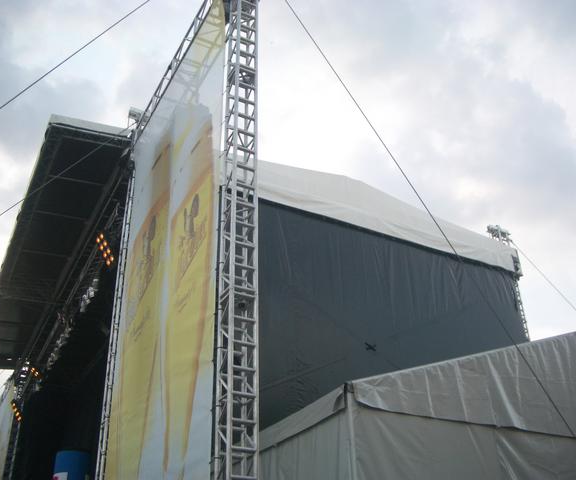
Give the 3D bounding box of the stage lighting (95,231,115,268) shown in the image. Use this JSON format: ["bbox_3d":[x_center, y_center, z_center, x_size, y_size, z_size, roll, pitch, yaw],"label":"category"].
[{"bbox_3d":[-3.778,0.184,13.513,0.190,0.720,0.380,-18,-13,-44],"label":"stage lighting"}]

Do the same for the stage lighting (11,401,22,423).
[{"bbox_3d":[-9.460,5.999,22.675,0.190,0.720,0.380,-18,-16,-38],"label":"stage lighting"}]

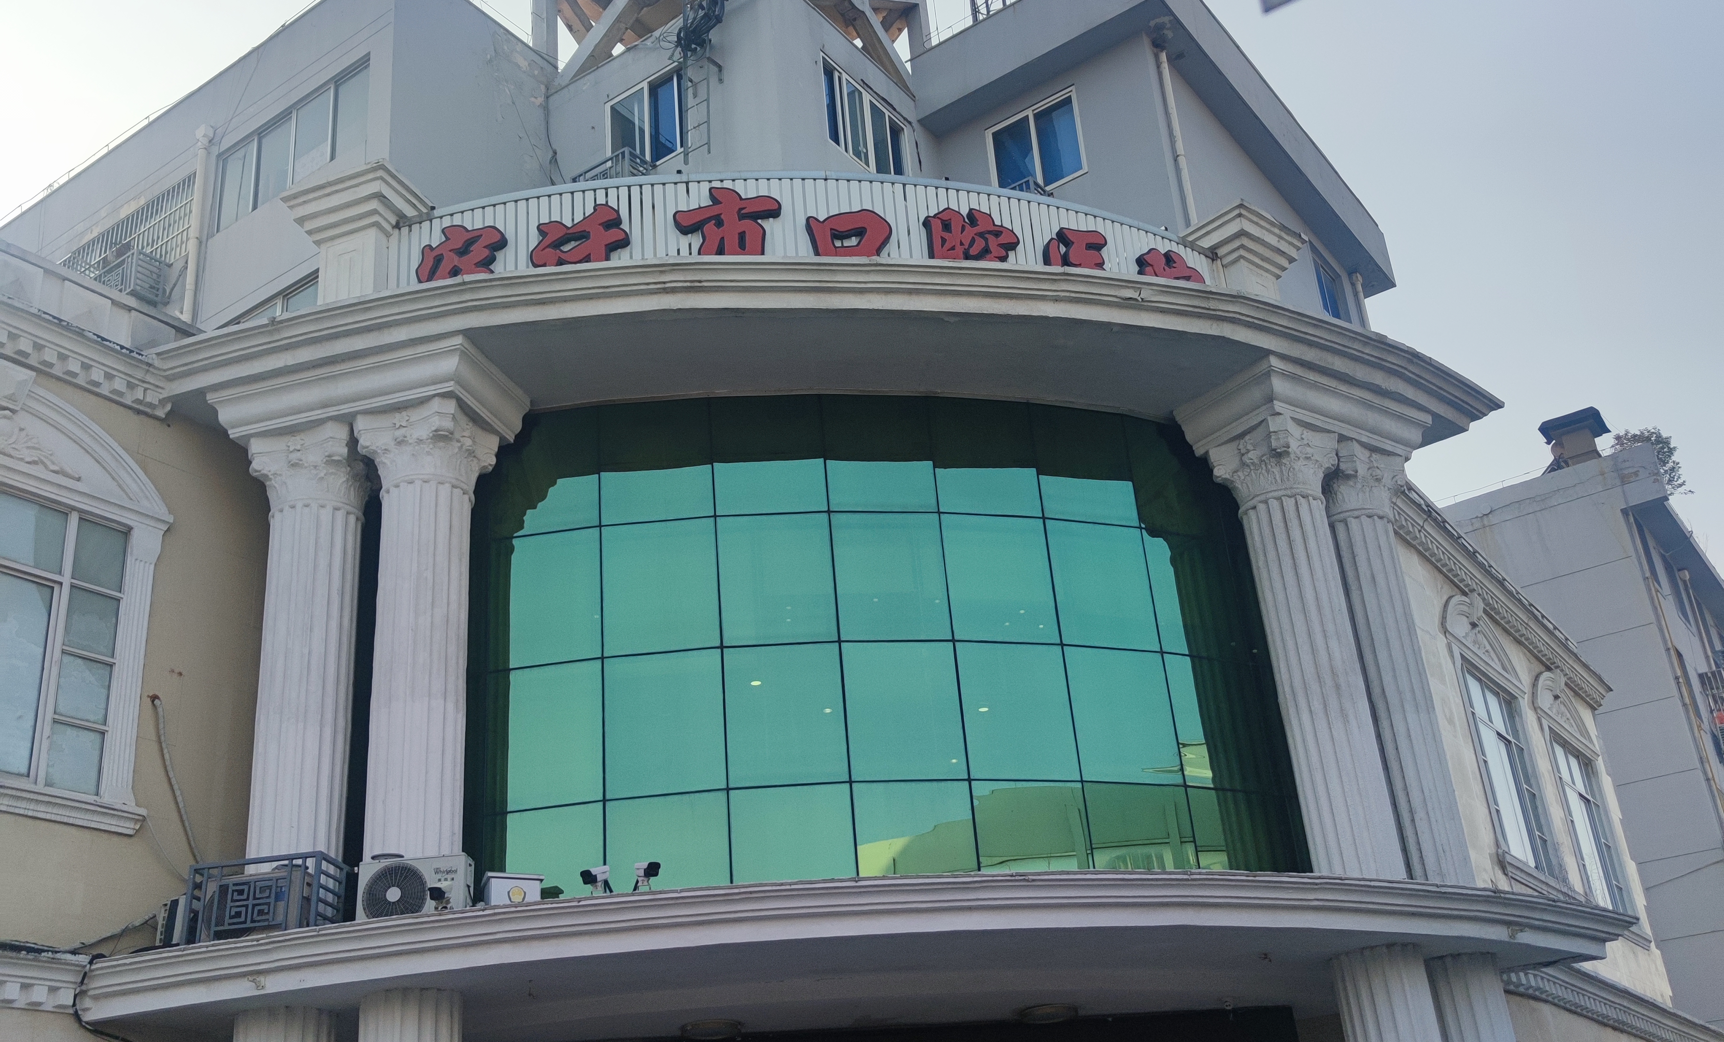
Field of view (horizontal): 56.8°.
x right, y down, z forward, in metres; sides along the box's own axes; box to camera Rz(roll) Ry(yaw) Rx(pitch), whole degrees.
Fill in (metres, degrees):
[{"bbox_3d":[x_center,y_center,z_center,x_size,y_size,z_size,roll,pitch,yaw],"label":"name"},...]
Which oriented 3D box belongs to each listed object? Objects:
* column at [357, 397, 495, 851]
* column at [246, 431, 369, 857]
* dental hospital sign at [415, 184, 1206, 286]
[{"bbox_3d":[-3.380,1.159,12.262,0.860,4.260,0.860,-11,-25,12],"label":"column"},{"bbox_3d":[-4.322,1.313,12.414,0.860,4.260,0.860,-11,-25,12],"label":"column"},{"bbox_3d":[-0.181,-2.230,13.971,7.298,1.123,0.950,0,-25,-12],"label":"dental hospital sign"}]

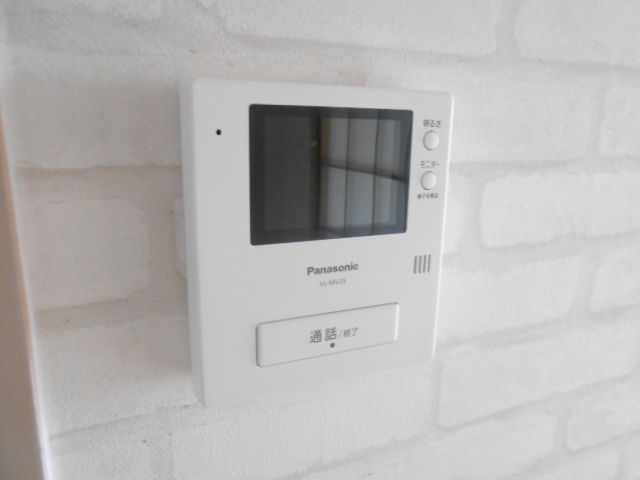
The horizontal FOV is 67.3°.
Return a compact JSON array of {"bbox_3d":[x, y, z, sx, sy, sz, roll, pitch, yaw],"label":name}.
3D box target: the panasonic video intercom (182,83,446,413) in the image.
[{"bbox_3d":[0.001,-0.001,0.250,0.131,0.150,0.029,-5,14,-24],"label":"panasonic video intercom"}]

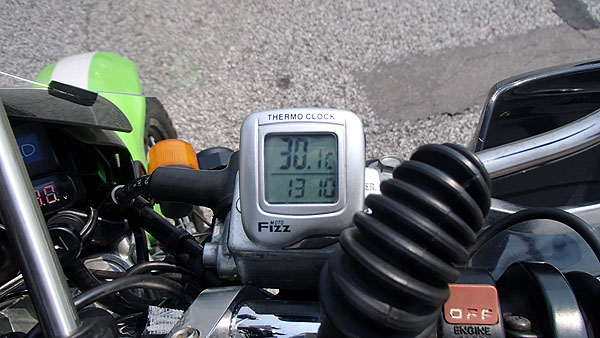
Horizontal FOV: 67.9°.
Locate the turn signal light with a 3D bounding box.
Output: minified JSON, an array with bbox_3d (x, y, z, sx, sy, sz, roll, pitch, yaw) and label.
[{"bbox_3d":[-0.152,0.008,0.535,0.060,0.056,0.070,-8,52,-6],"label":"turn signal light"}]

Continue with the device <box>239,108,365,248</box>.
[{"bbox_3d":[0.001,0.004,0.179,0.049,0.018,0.054,0,77,0],"label":"device"}]

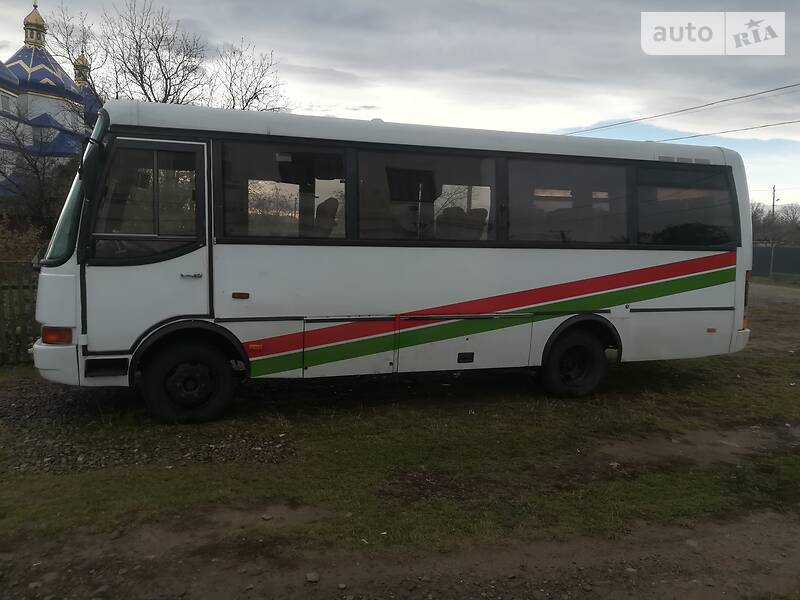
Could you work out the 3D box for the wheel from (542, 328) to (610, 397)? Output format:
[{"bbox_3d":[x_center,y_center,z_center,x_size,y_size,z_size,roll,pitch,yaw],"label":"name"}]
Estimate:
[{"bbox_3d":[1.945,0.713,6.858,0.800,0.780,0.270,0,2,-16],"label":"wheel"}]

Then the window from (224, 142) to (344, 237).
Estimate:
[{"bbox_3d":[-1.103,-1.038,5.805,1.169,0.883,0.060,0,-1,-16],"label":"window"}]

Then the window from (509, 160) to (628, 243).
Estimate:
[{"bbox_3d":[1.874,-1.073,6.659,1.493,0.865,0.060,0,-1,-16],"label":"window"}]

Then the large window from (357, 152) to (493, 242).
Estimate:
[{"bbox_3d":[0.296,-1.051,6.206,1.477,0.891,0.060,0,-1,-16],"label":"large window"}]

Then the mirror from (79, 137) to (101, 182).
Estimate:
[{"bbox_3d":[-2.688,-1.210,5.211,0.140,0.350,0.200,-1,2,-25],"label":"mirror"}]

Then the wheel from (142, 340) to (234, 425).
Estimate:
[{"bbox_3d":[-1.995,0.770,5.715,0.800,0.780,0.240,0,2,-16],"label":"wheel"}]

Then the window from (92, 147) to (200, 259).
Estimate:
[{"bbox_3d":[-2.288,-0.877,5.463,0.899,1.016,0.060,0,-1,-16],"label":"window"}]

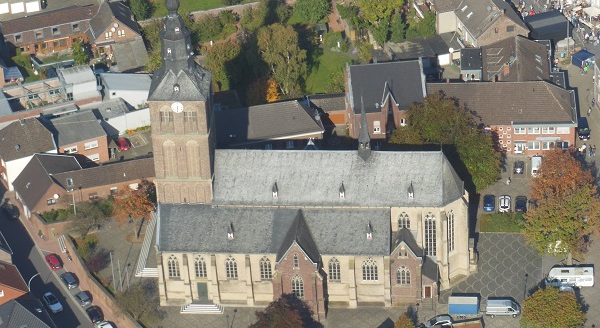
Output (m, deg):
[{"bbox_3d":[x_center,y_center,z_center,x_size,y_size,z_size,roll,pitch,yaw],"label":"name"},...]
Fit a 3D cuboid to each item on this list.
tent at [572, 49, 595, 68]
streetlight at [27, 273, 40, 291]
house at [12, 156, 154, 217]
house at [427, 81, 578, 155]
[{"bbox_3d":[48.919,-18.122,427.385,2.900,3.000,2.700,-26,42,-29],"label":"tent"},{"bbox_3d":[-40.156,19.751,377.565,2.200,7.400,0.300,-18,39,-20],"label":"streetlight"},{"bbox_3d":[-35.850,2.140,415.190,23.600,7.200,11.200,-10,33,-11],"label":"house"},{"bbox_3d":[33.378,-9.015,409.275,24.600,10.800,10.900,1,36,5],"label":"house"}]

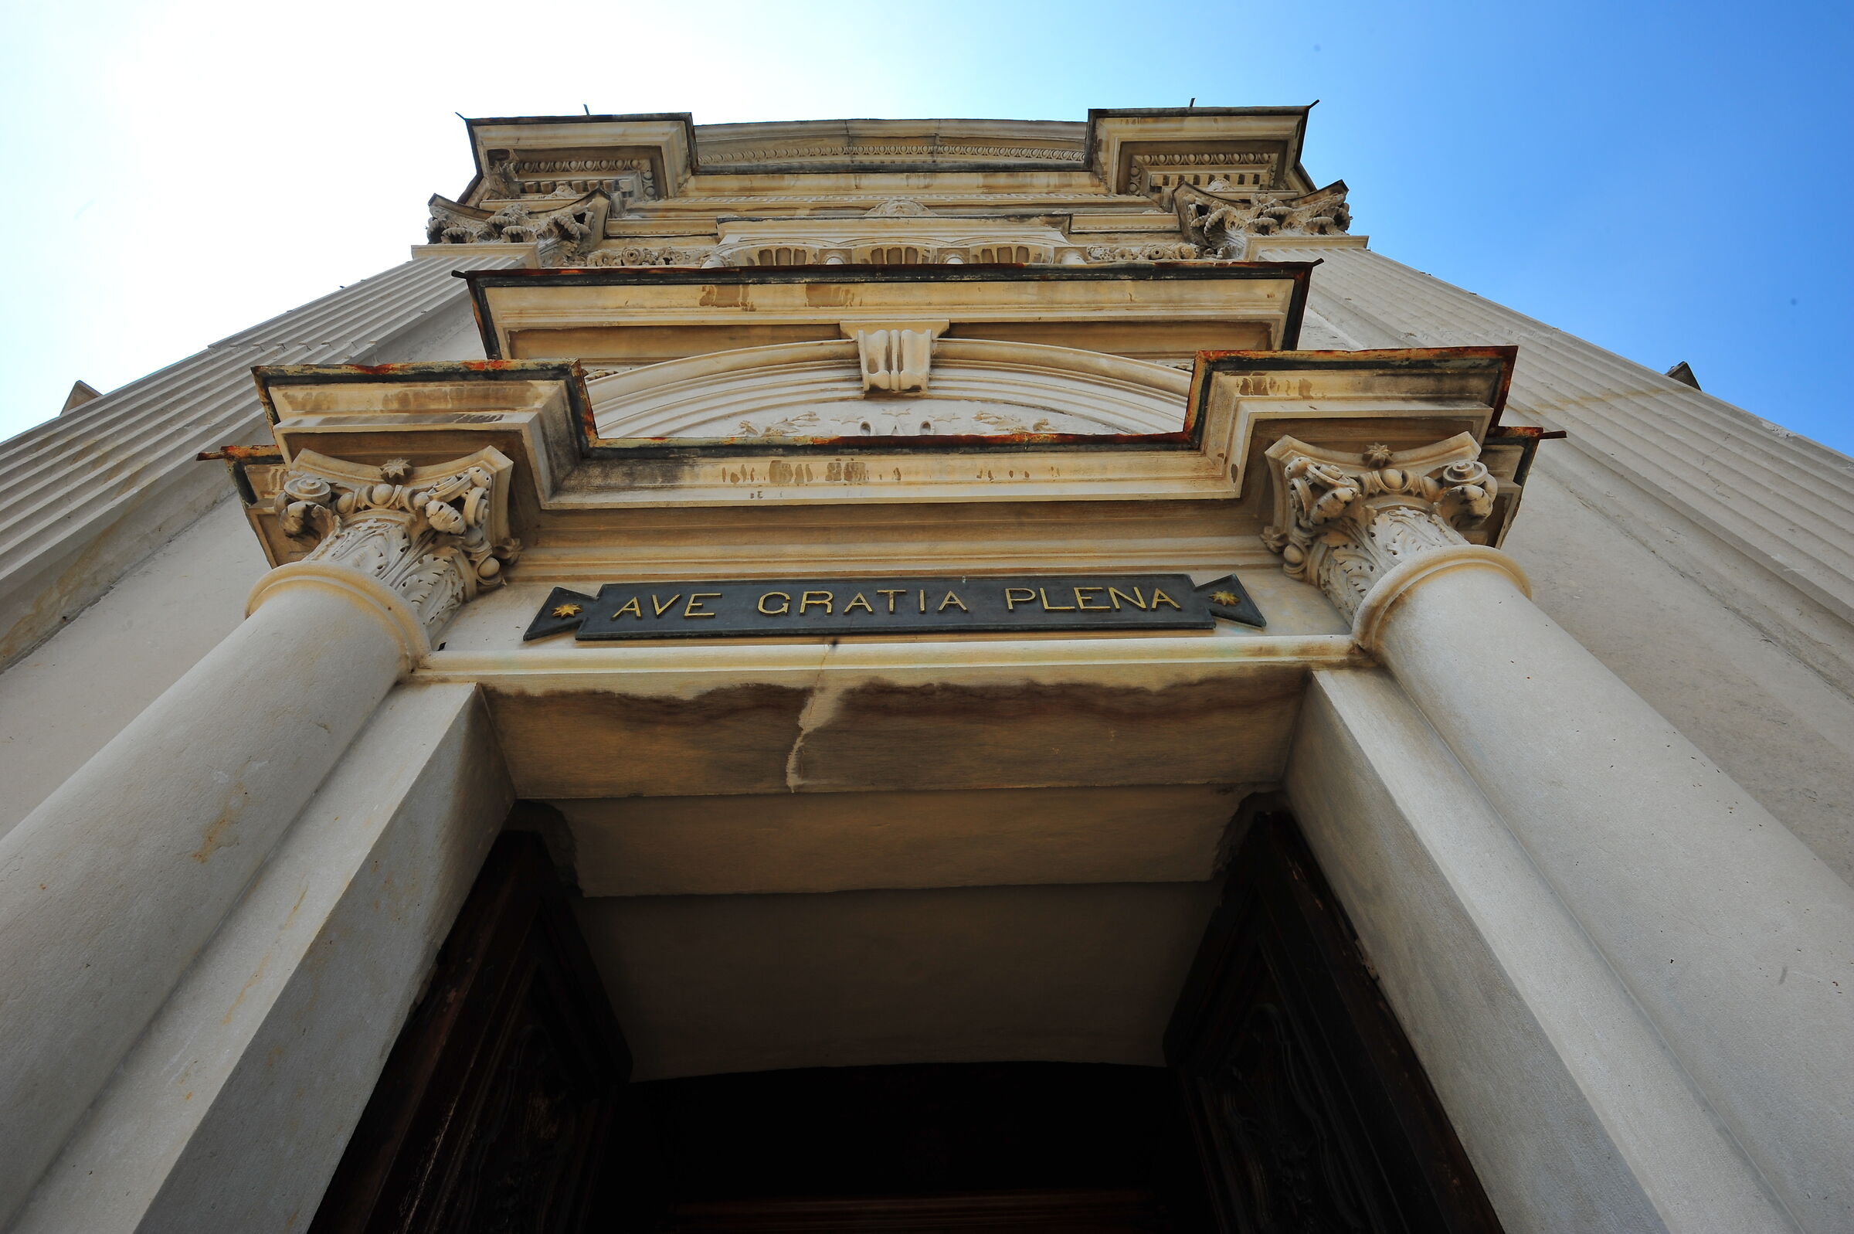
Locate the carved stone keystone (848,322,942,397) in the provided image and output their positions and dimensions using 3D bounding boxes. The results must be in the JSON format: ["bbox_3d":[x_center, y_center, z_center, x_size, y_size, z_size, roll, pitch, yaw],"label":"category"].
[{"bbox_3d":[-0.116,-1.003,3.521,0.333,0.486,0.162,-1,-57,-1],"label":"carved stone keystone"}]

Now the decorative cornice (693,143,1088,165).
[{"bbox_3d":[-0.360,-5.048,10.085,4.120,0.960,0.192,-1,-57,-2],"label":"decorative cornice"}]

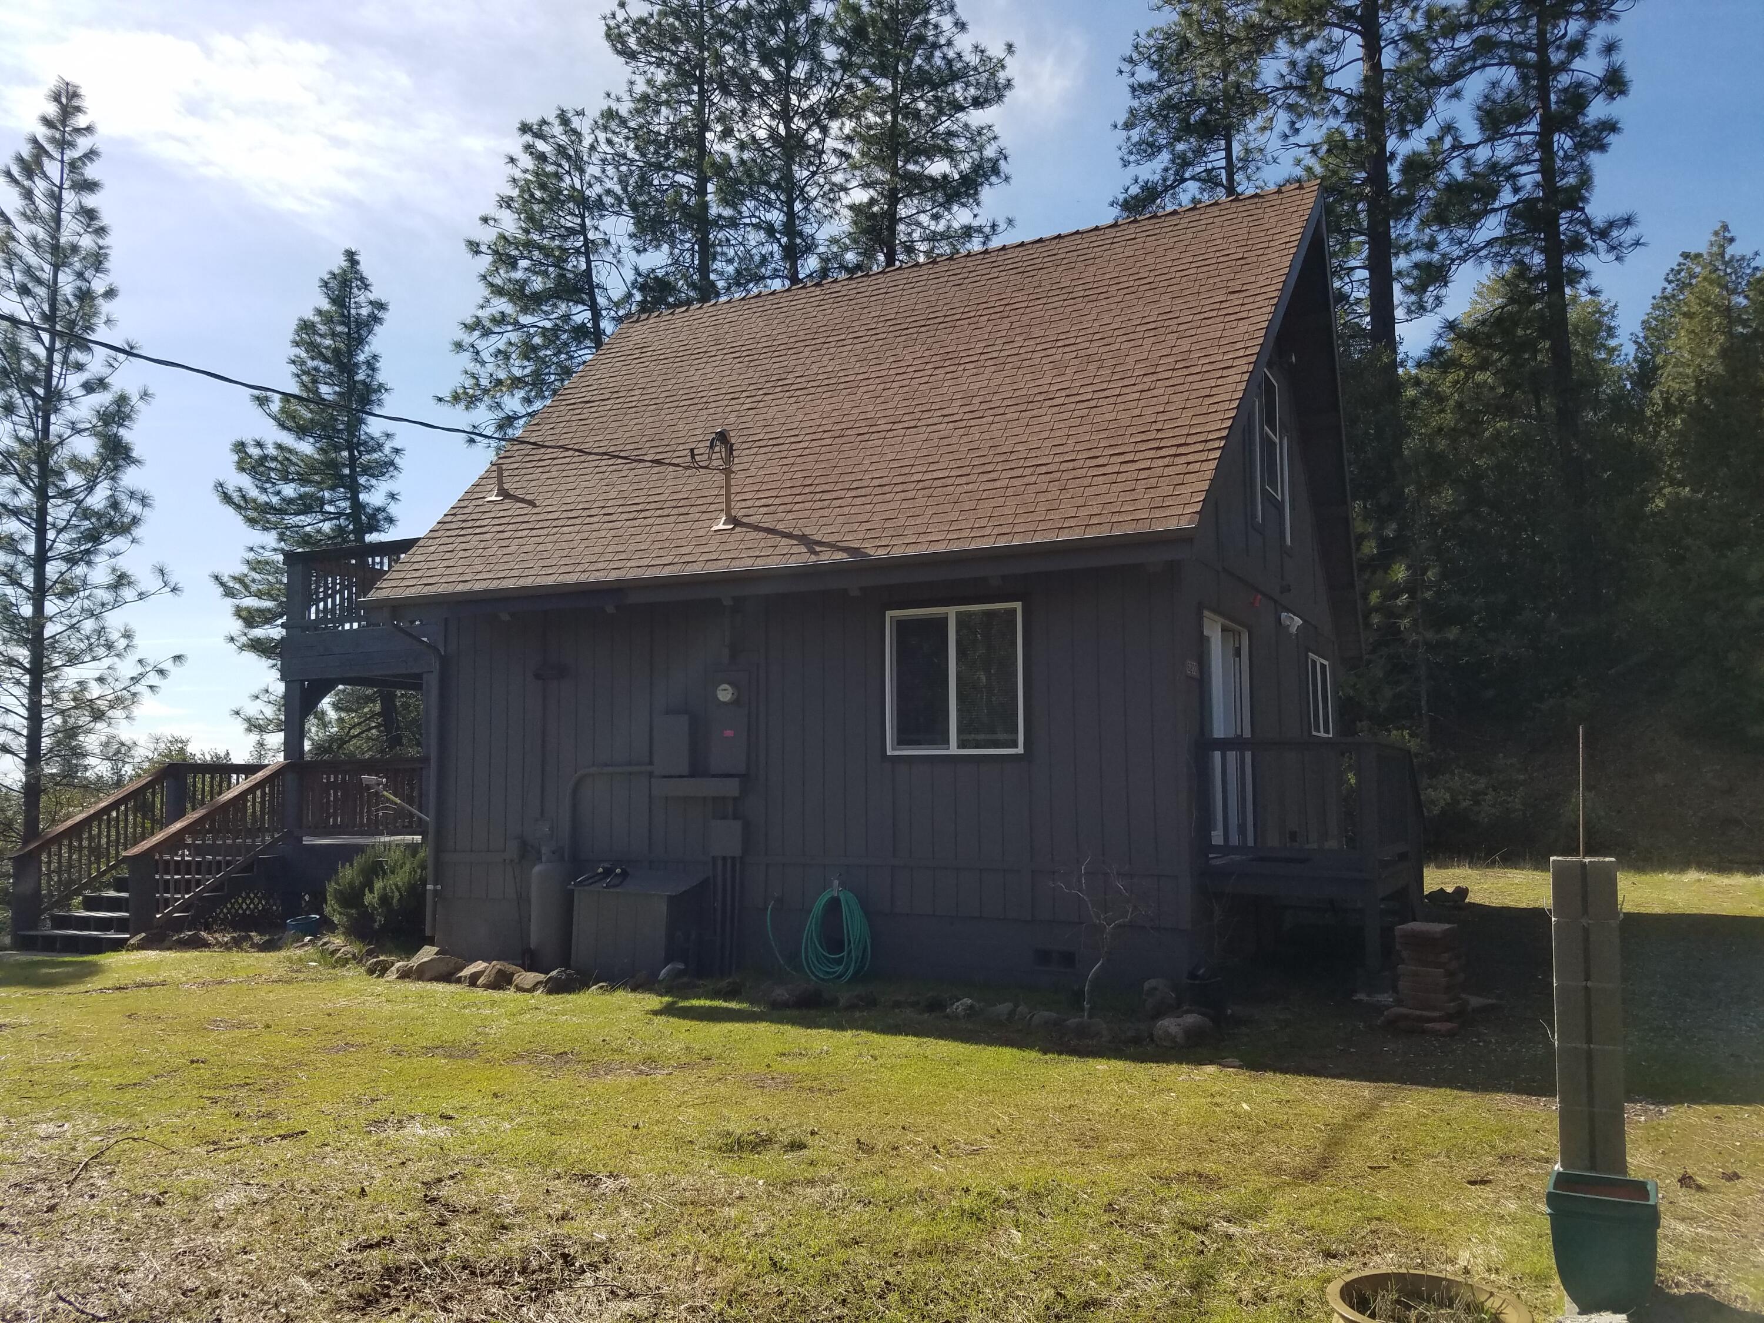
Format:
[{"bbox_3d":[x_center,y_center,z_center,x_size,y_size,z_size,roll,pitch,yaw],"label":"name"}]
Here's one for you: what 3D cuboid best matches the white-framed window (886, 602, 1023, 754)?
[{"bbox_3d":[0.570,0.151,10.782,1.210,1.205,0.100,-3,-6,26],"label":"white-framed window"}]

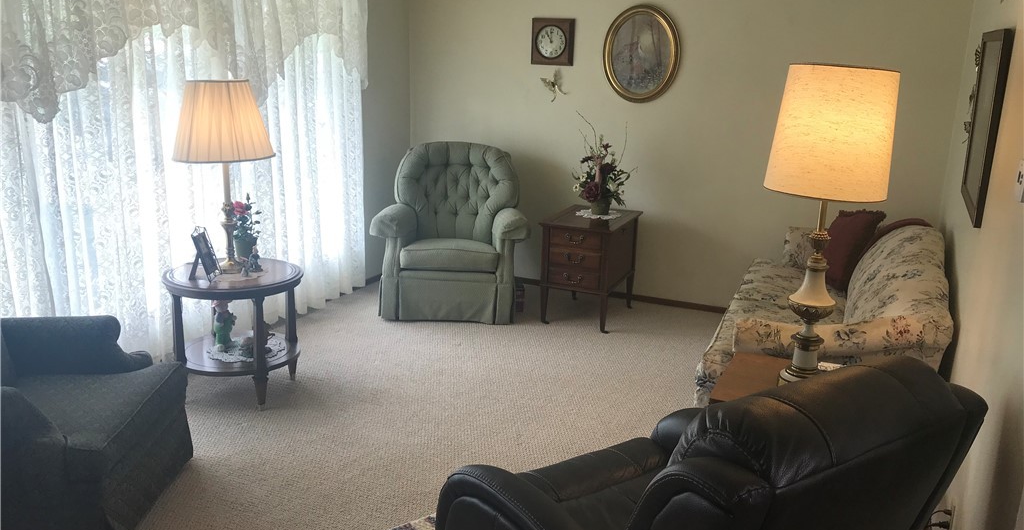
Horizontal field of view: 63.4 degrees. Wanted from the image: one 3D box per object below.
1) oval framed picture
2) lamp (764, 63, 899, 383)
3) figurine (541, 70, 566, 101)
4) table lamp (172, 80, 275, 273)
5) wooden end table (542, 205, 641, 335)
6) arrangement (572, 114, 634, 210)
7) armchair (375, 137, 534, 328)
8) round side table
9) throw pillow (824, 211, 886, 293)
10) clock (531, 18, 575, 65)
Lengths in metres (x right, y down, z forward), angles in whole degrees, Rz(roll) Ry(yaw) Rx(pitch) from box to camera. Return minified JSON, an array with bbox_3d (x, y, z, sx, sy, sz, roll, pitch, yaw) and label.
[{"bbox_3d":[0.799,-1.301,5.130,0.495,0.595,0.040,8,17,23],"label":"oval framed picture"},{"bbox_3d":[0.983,-0.099,2.638,0.365,1.040,0.365,8,17,23],"label":"lamp"},{"bbox_3d":[0.266,-1.158,5.384,0.170,0.200,0.090,8,17,23],"label":"figurine"},{"bbox_3d":[-1.287,-0.388,3.716,0.435,0.860,0.435,-4,16,-19],"label":"table lamp"},{"bbox_3d":[0.486,0.010,5.161,0.447,0.625,0.632,8,17,23],"label":"wooden end table"},{"bbox_3d":[0.569,-0.619,5.107,0.370,0.620,0.320,8,17,23],"label":"arrangement"},{"bbox_3d":[-0.362,-0.251,5.298,0.930,1.010,0.880,2,15,2],"label":"armchair"},{"bbox_3d":[-1.285,0.325,3.870,0.600,0.595,0.600,-4,16,-19],"label":"round side table"},{"bbox_3d":[1.754,-0.076,4.261,0.160,0.420,0.400,12,10,-24],"label":"throw pillow"},{"bbox_3d":[0.264,-1.435,5.337,0.290,0.285,0.055,8,17,23],"label":"clock"}]

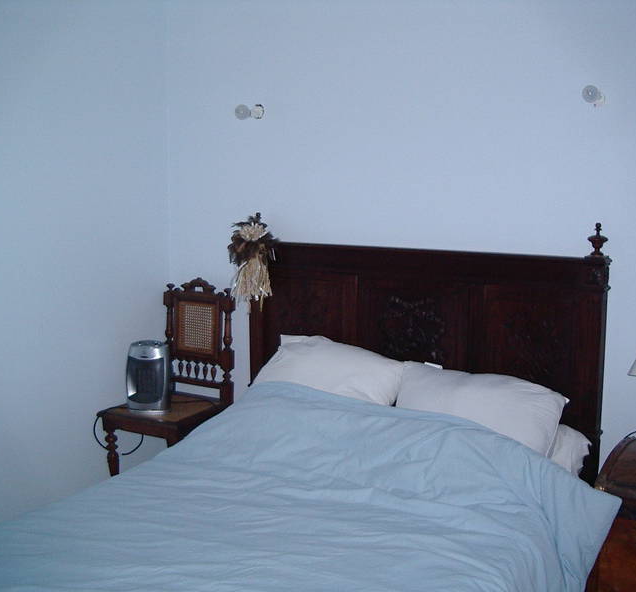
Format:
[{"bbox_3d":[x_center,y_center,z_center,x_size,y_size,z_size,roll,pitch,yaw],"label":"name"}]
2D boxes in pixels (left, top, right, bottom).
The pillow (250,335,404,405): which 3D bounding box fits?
[{"bbox_3d":[-0.044,0.363,3.264,0.620,0.180,0.500,5,36,30],"label":"pillow"}]

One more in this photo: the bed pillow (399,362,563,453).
[{"bbox_3d":[0.474,0.444,2.949,0.640,0.180,0.520,5,31,30],"label":"bed pillow"}]

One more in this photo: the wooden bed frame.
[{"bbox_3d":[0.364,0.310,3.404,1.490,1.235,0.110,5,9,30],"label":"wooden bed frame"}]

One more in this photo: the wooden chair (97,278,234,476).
[{"bbox_3d":[-0.633,0.427,3.687,0.430,0.972,0.520,5,9,30],"label":"wooden chair"}]

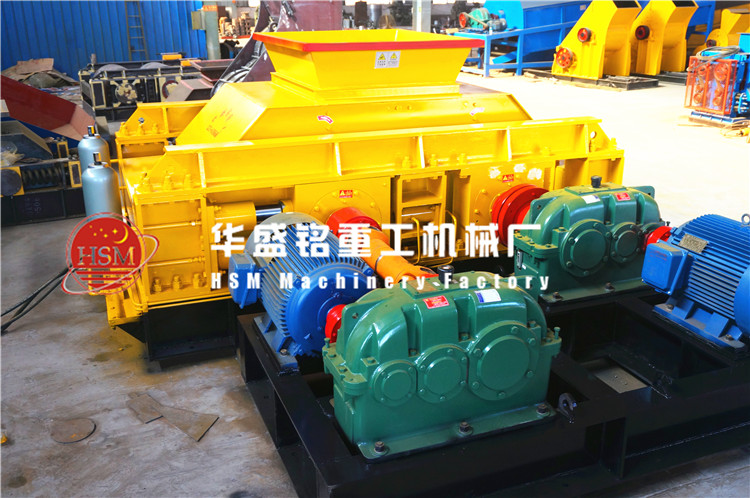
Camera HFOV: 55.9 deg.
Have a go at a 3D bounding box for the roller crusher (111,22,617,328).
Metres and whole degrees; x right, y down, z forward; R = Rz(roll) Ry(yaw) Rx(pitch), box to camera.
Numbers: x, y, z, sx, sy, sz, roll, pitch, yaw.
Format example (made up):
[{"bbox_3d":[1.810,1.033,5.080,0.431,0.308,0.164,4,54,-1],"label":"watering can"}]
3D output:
[{"bbox_3d":[-0.165,-0.599,4.038,2.688,1.192,1.552,-7,21,-20],"label":"roller crusher"}]

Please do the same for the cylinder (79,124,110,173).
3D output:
[{"bbox_3d":[-2.138,-0.558,5.450,0.220,0.770,0.220,-8,21,-21],"label":"cylinder"}]

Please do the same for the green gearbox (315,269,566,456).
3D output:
[{"bbox_3d":[0.221,0.290,2.273,0.752,0.496,0.376,-7,21,-20],"label":"green gearbox"}]

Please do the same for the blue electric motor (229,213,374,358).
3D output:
[{"bbox_3d":[-0.252,0.142,2.735,0.528,0.440,0.864,-7,21,-20],"label":"blue electric motor"}]

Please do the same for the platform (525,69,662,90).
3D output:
[{"bbox_3d":[5.362,-4.361,18.033,1.034,0.155,3.689,-11,22,-27],"label":"platform"}]

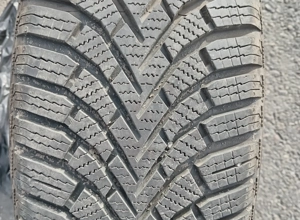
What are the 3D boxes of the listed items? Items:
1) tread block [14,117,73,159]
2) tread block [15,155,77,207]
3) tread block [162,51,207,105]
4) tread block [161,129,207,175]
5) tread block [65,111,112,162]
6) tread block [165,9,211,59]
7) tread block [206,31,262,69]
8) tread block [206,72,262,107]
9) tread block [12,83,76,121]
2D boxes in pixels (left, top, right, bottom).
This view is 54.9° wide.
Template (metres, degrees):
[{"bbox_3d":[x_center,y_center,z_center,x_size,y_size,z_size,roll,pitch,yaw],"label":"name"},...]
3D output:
[{"bbox_3d":[-0.073,0.019,0.201,0.042,0.010,0.018,16,96,2],"label":"tread block"},{"bbox_3d":[-0.070,0.047,0.194,0.050,0.013,0.029,13,103,13],"label":"tread block"},{"bbox_3d":[0.020,-0.020,0.184,0.037,0.009,0.017,-39,93,-7],"label":"tread block"},{"bbox_3d":[0.022,0.029,0.208,0.036,0.008,0.016,-36,97,1],"label":"tread block"},{"bbox_3d":[-0.036,0.015,0.183,0.036,0.009,0.014,45,95,0],"label":"tread block"},{"bbox_3d":[0.025,-0.055,0.211,0.037,0.008,0.020,-36,85,-9],"label":"tread block"},{"bbox_3d":[0.060,-0.042,0.208,0.042,0.012,0.025,-9,85,-9],"label":"tread block"},{"bbox_3d":[0.058,-0.015,0.194,0.050,0.013,0.018,-12,93,-21],"label":"tread block"},{"bbox_3d":[-0.073,-0.005,0.201,0.045,0.011,0.018,13,91,3],"label":"tread block"}]

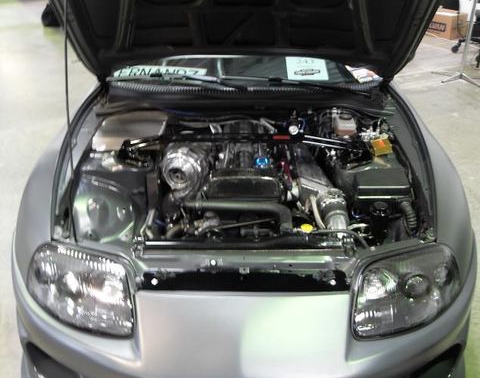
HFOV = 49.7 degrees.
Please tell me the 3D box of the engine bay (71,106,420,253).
[{"bbox_3d":[0.020,0.005,2.178,1.300,0.460,0.800,0,27,0],"label":"engine bay"}]

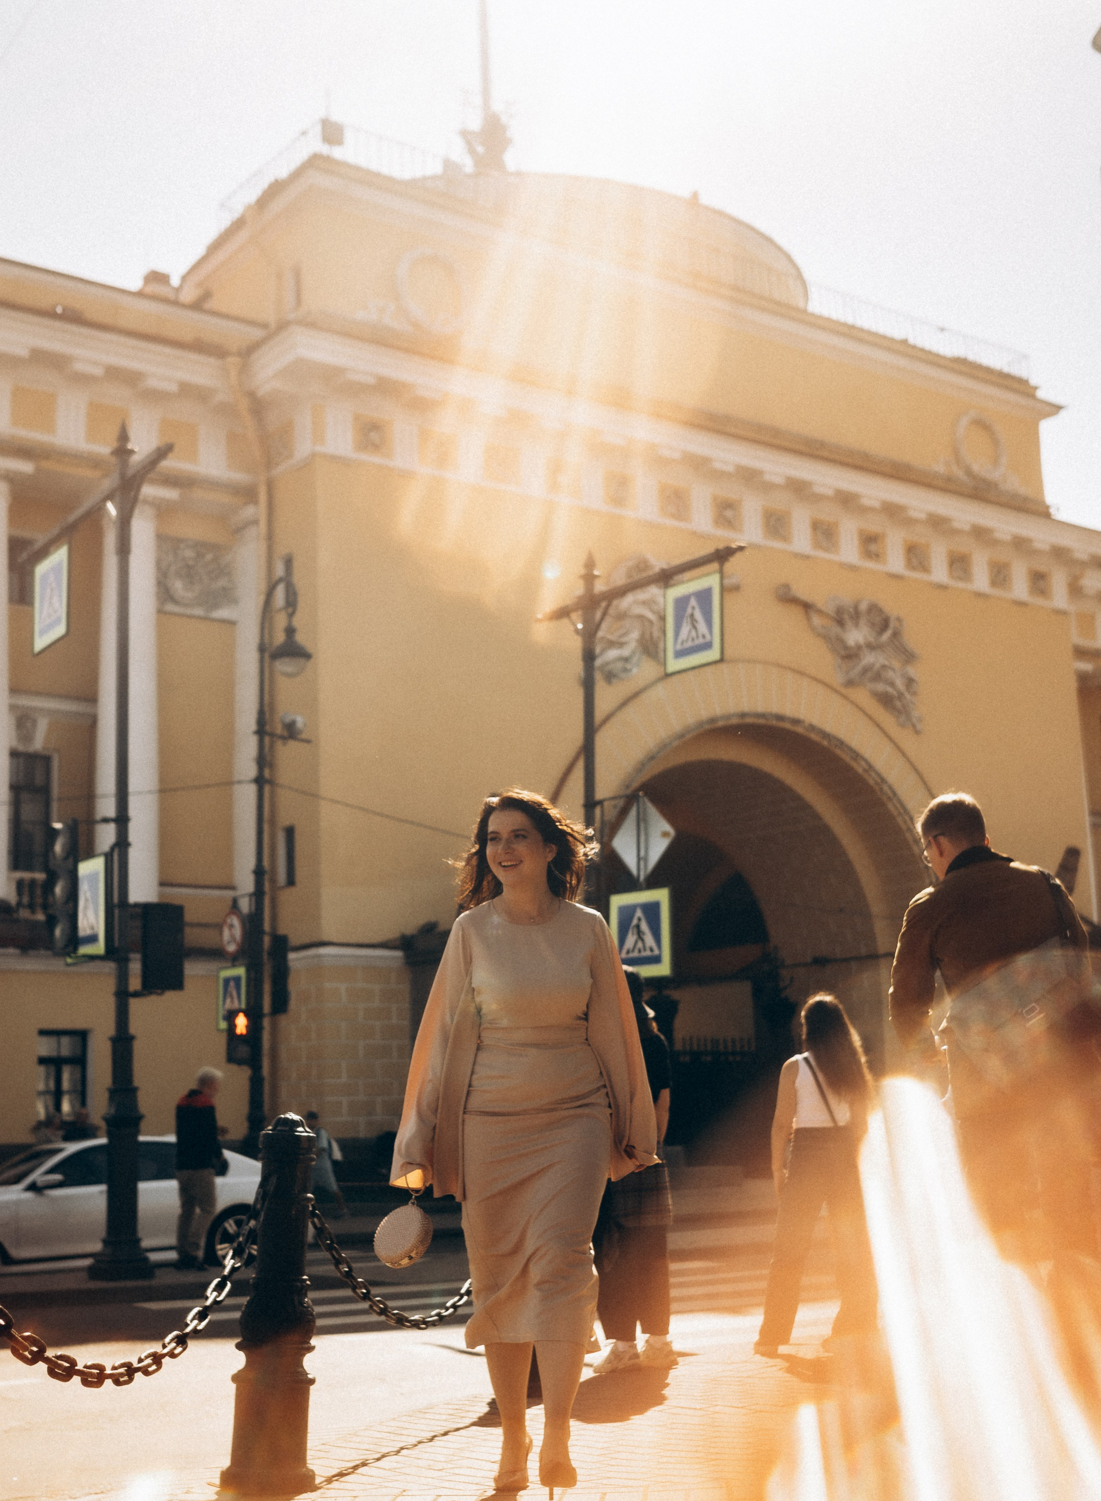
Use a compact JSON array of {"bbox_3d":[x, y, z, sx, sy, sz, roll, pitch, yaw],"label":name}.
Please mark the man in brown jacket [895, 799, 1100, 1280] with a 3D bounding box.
[{"bbox_3d":[1.266,1.024,4.663,0.600,1.833,0.400,1,-11,-14],"label":"man in brown jacket"}]

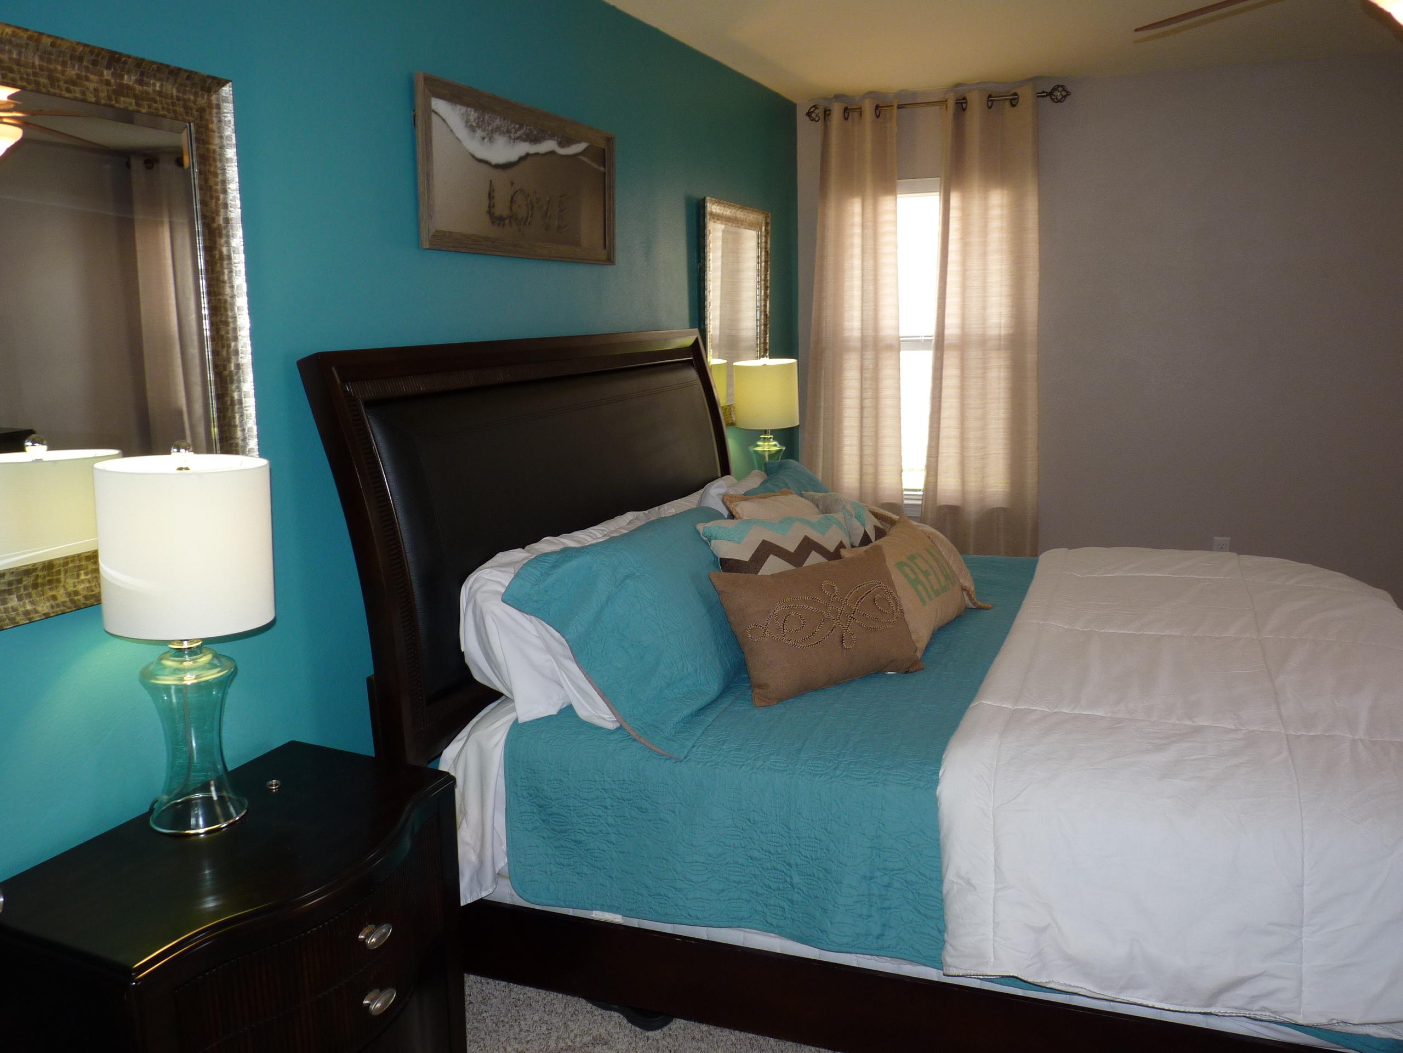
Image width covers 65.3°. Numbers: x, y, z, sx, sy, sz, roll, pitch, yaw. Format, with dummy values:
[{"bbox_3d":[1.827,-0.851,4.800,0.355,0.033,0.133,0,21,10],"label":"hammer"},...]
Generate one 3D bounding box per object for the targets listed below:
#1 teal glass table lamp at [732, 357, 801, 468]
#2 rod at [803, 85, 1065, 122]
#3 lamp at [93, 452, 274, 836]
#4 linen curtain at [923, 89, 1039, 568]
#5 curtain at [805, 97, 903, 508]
[{"bbox_3d":[0.269,-0.376,4.450,0.250,0.604,0.250,3,12,20],"label":"teal glass table lamp"},{"bbox_3d":[1.054,-1.921,4.991,1.193,0.075,0.090,3,12,20],"label":"rod"},{"bbox_3d":[-0.817,0.178,1.760,0.250,0.604,0.250,3,12,20],"label":"lamp"},{"bbox_3d":[1.308,-0.780,5.127,0.570,2.385,0.120,3,12,20],"label":"linen curtain"},{"bbox_3d":[0.749,-0.808,5.334,0.535,2.385,0.120,3,12,20],"label":"curtain"}]

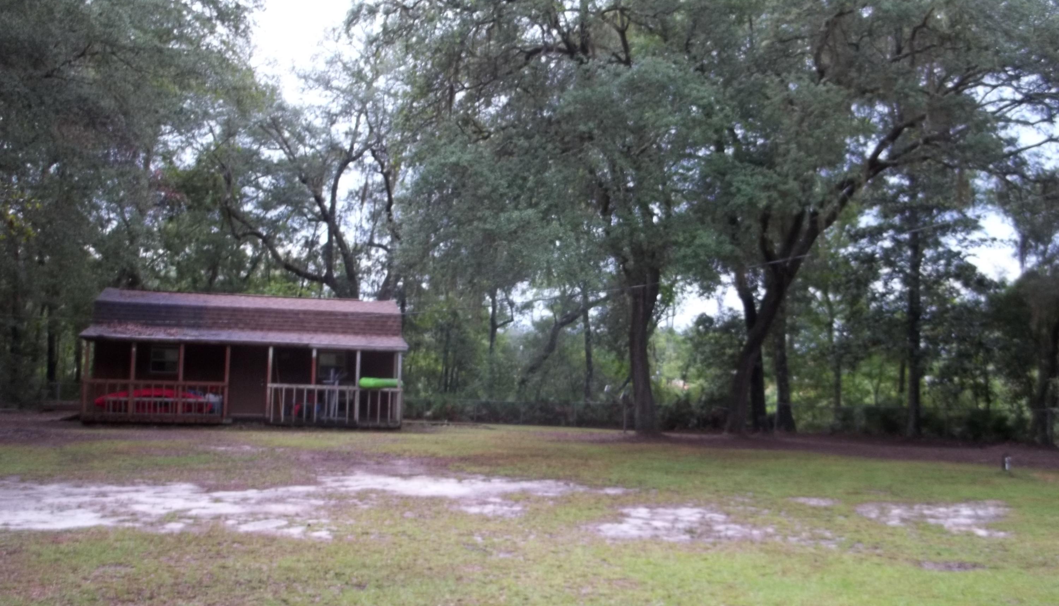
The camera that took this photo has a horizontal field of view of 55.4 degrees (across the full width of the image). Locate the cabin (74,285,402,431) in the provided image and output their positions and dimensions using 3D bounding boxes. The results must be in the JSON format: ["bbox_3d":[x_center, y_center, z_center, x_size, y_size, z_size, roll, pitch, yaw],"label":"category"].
[{"bbox_3d":[-8.450,1.630,30.407,8.750,3.850,5.500,3,-4,-13],"label":"cabin"}]

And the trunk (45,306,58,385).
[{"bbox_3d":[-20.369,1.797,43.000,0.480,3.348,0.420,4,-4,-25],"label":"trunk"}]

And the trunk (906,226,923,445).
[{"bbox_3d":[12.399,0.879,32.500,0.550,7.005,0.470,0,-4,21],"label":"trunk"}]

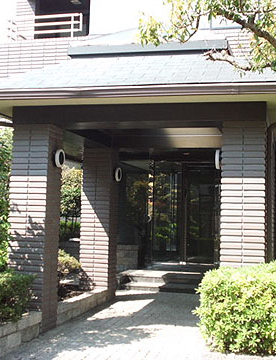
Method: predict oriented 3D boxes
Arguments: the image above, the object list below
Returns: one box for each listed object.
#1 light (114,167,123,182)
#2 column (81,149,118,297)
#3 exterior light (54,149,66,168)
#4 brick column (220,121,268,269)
[{"bbox_3d":[-0.305,-0.079,9.665,0.092,0.215,0.215,1,-4,15],"label":"light"},{"bbox_3d":[-0.599,0.699,9.689,0.468,2.390,0.465,1,-4,15],"label":"column"},{"bbox_3d":[-0.953,-0.257,7.378,0.092,0.215,0.215,1,-4,15],"label":"exterior light"},{"bbox_3d":[1.179,0.591,6.769,0.468,2.420,0.465,1,-4,15],"label":"brick column"}]

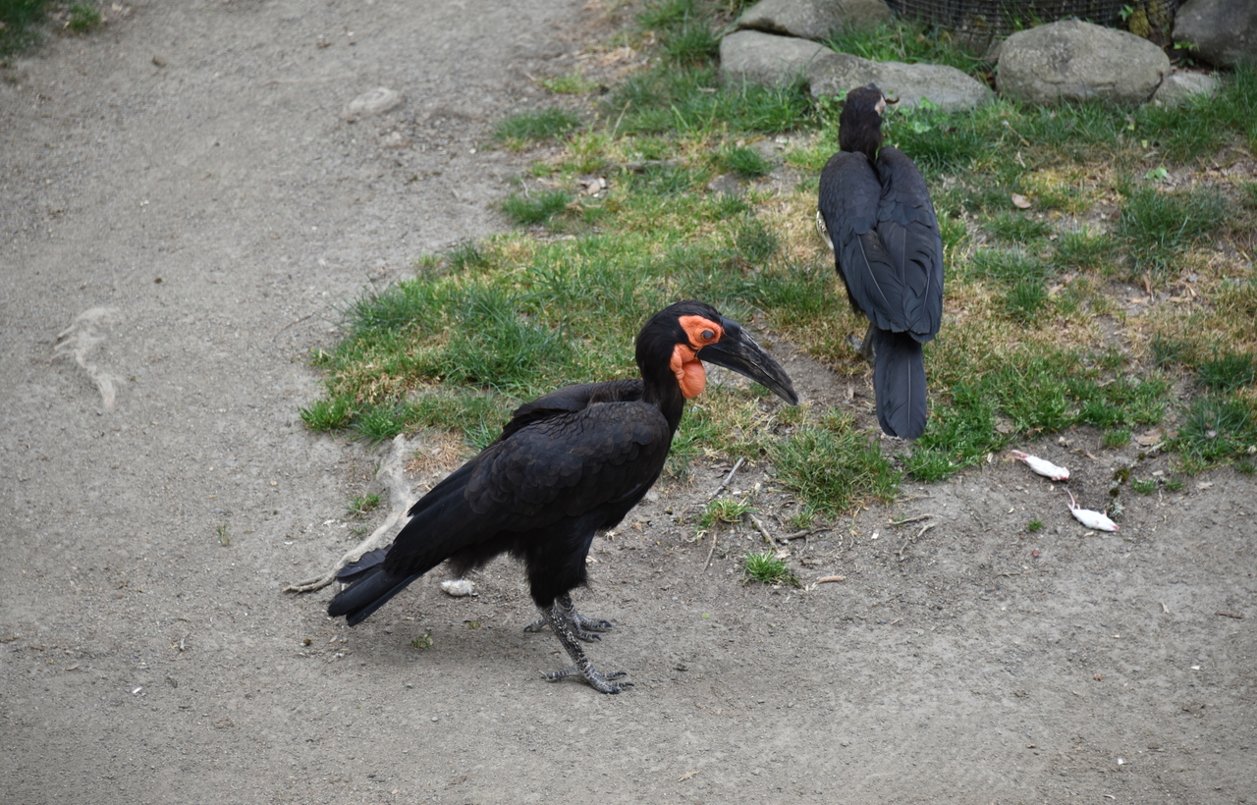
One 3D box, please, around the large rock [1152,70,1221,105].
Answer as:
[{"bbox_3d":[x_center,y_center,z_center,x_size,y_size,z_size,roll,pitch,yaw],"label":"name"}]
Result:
[{"bbox_3d":[1.109,-0.624,13.199,0.150,0.070,0.120,0,22,0],"label":"large rock"}]

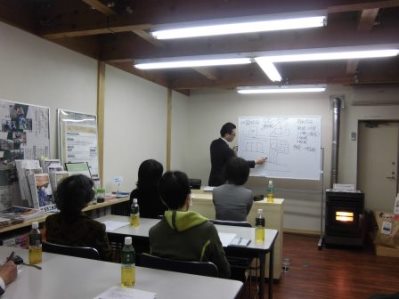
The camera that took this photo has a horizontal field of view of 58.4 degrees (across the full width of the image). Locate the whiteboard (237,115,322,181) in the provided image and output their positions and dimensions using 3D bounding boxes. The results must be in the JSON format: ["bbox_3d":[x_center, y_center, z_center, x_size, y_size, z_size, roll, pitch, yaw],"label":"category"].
[{"bbox_3d":[1.172,-0.028,5.320,1.210,0.910,0.040,1,1,23],"label":"whiteboard"}]

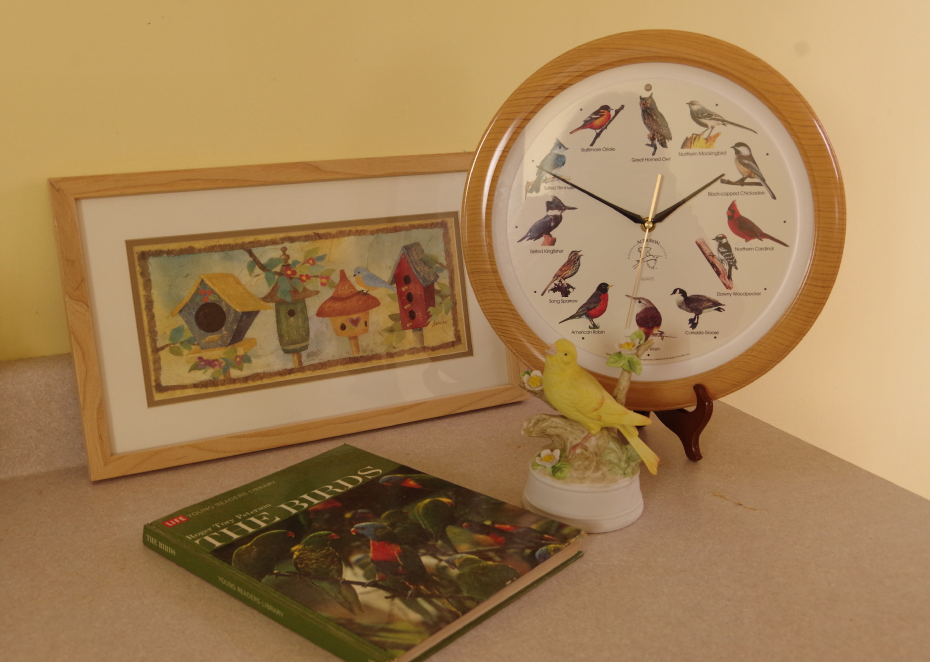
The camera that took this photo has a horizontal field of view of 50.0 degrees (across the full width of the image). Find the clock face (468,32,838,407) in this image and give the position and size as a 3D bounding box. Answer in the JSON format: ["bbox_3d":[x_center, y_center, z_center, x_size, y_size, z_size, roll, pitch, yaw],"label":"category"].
[{"bbox_3d":[0.171,-0.099,0.931,0.348,0.348,0.045,-1,7,6],"label":"clock face"}]

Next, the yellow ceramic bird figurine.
[{"bbox_3d":[0.111,0.064,0.825,0.100,0.120,0.045,-2,17,-8],"label":"yellow ceramic bird figurine"}]

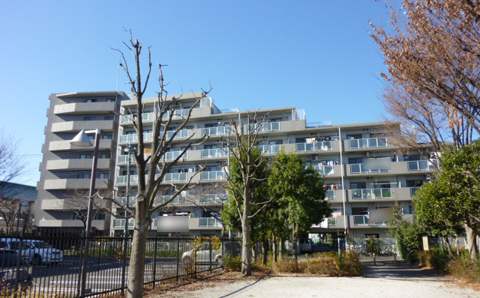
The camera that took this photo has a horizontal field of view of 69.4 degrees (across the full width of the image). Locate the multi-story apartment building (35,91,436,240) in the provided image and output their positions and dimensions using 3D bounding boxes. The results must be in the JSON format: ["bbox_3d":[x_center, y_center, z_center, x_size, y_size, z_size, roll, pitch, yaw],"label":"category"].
[{"bbox_3d":[-2.111,2.505,49.853,53.800,23.400,14.000,-4,-14,16],"label":"multi-story apartment building"}]

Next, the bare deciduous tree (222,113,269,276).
[{"bbox_3d":[0.302,2.182,18.592,2.500,8.590,2.600,0,-13,0],"label":"bare deciduous tree"}]

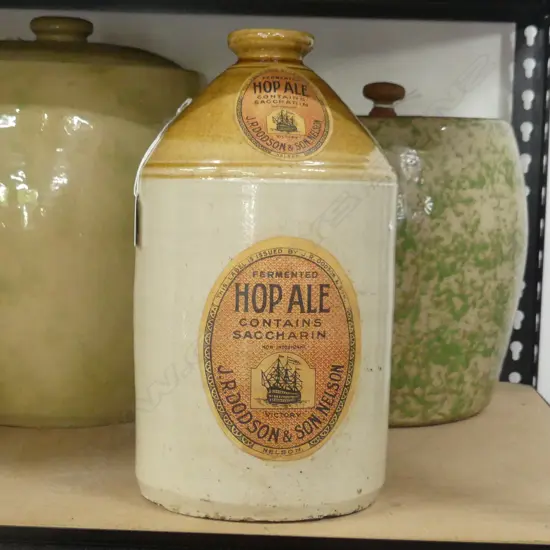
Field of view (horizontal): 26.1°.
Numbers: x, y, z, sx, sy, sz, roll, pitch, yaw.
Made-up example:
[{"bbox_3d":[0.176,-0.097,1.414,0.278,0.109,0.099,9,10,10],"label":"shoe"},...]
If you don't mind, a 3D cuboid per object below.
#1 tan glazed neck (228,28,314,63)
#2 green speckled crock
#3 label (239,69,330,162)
[{"bbox_3d":[-0.002,-0.181,0.950,0.069,0.025,0.069,2,5,0],"label":"tan glazed neck"},{"bbox_3d":[0.116,-0.014,1.330,0.330,0.317,0.330,1,6,0],"label":"green speckled crock"},{"bbox_3d":[0.008,-0.122,0.890,0.074,0.097,0.013,1,-35,-8],"label":"label"}]

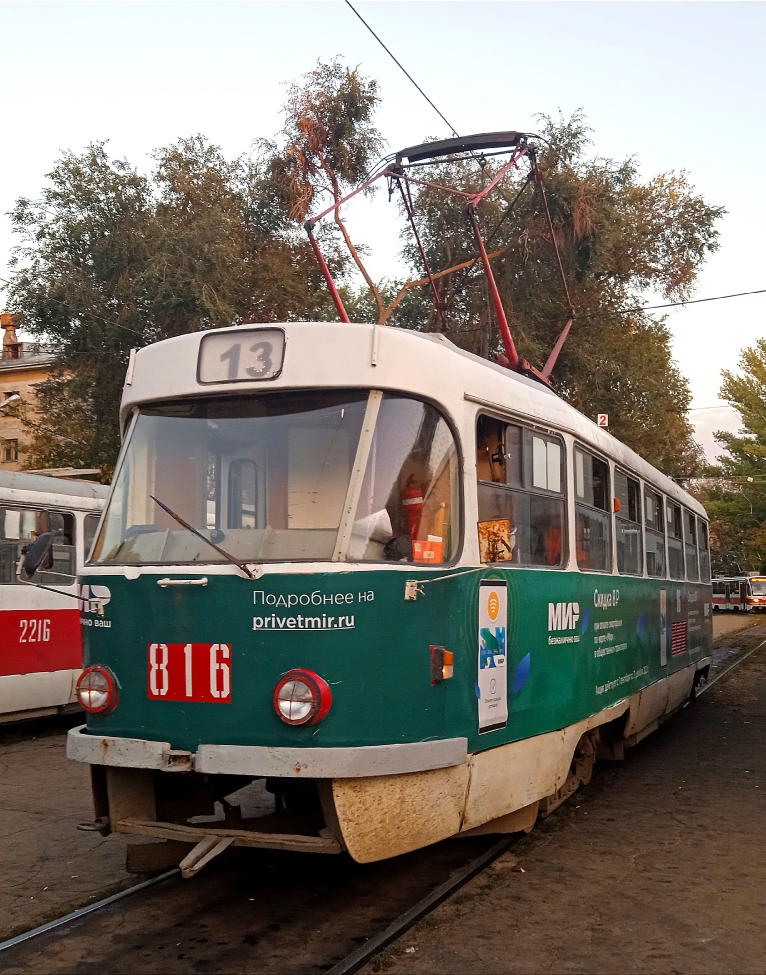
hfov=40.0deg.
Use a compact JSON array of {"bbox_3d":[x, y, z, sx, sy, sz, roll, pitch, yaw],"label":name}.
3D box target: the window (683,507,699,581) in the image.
[{"bbox_3d":[3.933,0.761,13.389,0.070,0.880,1.280,-2,-6,23],"label":"window"}]

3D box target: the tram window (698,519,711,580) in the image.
[{"bbox_3d":[4.521,0.912,14.771,0.070,0.880,1.280,-2,-6,23],"label":"tram window"}]

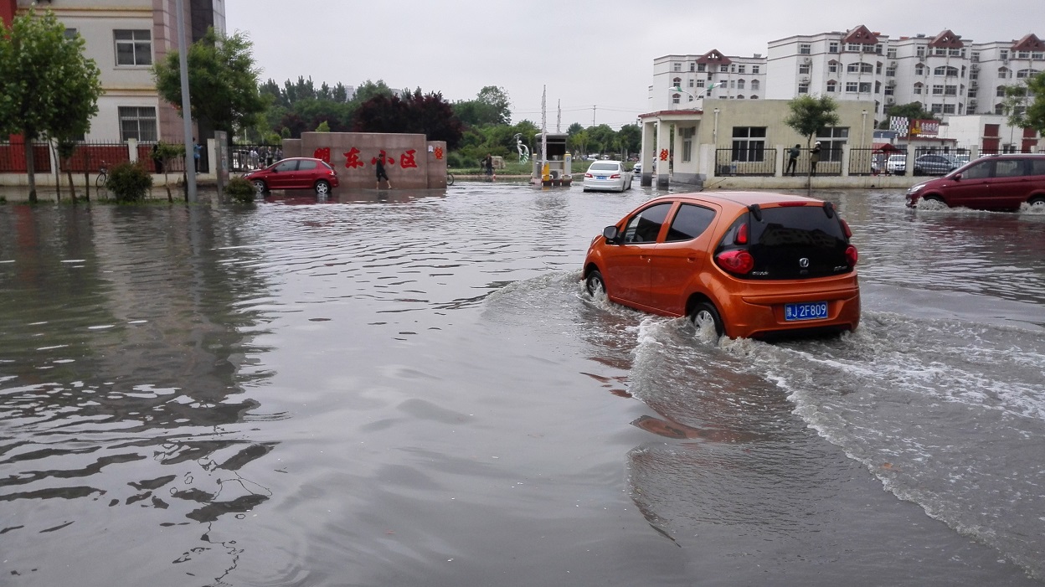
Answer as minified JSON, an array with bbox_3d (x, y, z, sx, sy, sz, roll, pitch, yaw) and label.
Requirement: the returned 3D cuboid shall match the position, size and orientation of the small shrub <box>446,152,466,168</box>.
[{"bbox_3d":[-5.654,-11.166,65.056,1.826,1.315,1.644,0,10,0],"label":"small shrub"}]

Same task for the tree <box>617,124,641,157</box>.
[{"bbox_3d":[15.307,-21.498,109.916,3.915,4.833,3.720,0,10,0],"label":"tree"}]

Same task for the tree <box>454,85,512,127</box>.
[{"bbox_3d":[-3.757,-15.702,74.295,5.700,8.124,5.700,0,10,0],"label":"tree"}]

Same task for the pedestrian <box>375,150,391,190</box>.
[{"bbox_3d":[-6.523,-5.686,36.158,0.680,1.639,0.500,0,10,-3],"label":"pedestrian"}]

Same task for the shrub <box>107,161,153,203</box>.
[{"bbox_3d":[-12.506,-3.546,24.673,1.462,1.306,1.388,0,10,0],"label":"shrub"}]

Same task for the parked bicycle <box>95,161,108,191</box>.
[{"bbox_3d":[-18.411,-5.302,34.735,0.550,1.060,1.650,6,11,29],"label":"parked bicycle"}]

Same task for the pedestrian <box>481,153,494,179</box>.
[{"bbox_3d":[-2.418,-8.901,53.854,0.550,1.680,0.450,2,10,8],"label":"pedestrian"}]

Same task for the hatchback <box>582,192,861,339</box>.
[{"bbox_3d":[1.970,-0.405,8.580,1.640,1.470,3.530,-3,11,-20],"label":"hatchback"}]

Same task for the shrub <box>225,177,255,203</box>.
[{"bbox_3d":[-9.458,-3.476,25.926,1.060,0.847,1.060,-5,11,-26],"label":"shrub"}]

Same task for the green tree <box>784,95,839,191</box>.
[{"bbox_3d":[12.536,-6.403,33.248,2.350,4.053,2.350,4,11,20],"label":"green tree"}]

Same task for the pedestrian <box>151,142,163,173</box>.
[{"bbox_3d":[-16.819,-6.235,35.774,0.520,1.520,0.420,0,10,0],"label":"pedestrian"}]

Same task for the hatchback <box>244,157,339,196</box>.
[{"bbox_3d":[-8.869,-4.554,30.302,3.840,1.430,1.650,1,10,3],"label":"hatchback"}]

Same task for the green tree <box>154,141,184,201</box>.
[{"bbox_3d":[-11.214,-3.860,24.615,1.037,1.918,0.985,0,10,0],"label":"green tree"}]

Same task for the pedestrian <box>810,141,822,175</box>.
[{"bbox_3d":[13.962,-6.389,36.858,0.500,1.635,0.500,6,11,29],"label":"pedestrian"}]

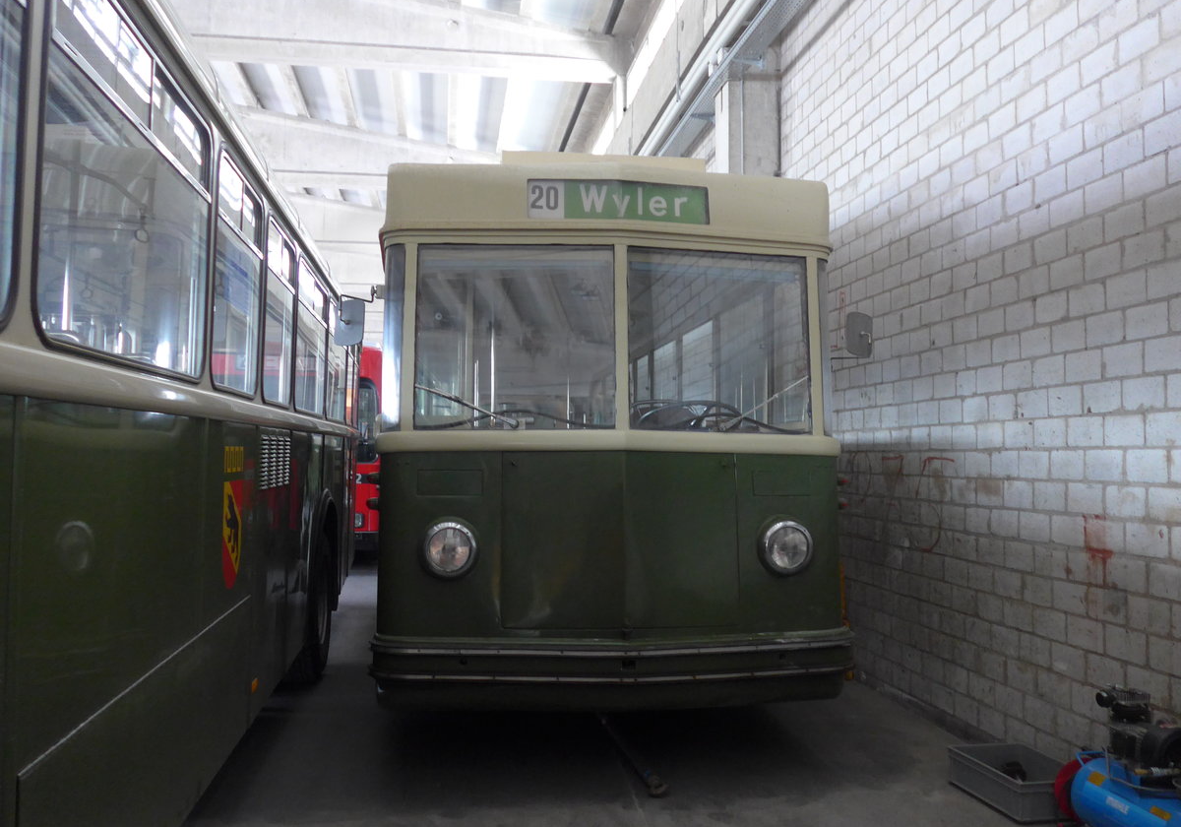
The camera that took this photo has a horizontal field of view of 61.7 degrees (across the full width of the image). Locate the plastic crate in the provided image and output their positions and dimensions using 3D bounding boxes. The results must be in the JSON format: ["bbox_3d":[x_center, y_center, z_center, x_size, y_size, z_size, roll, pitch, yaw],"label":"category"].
[{"bbox_3d":[2.074,1.772,4.777,0.400,0.174,0.600,1,-3,-11],"label":"plastic crate"}]

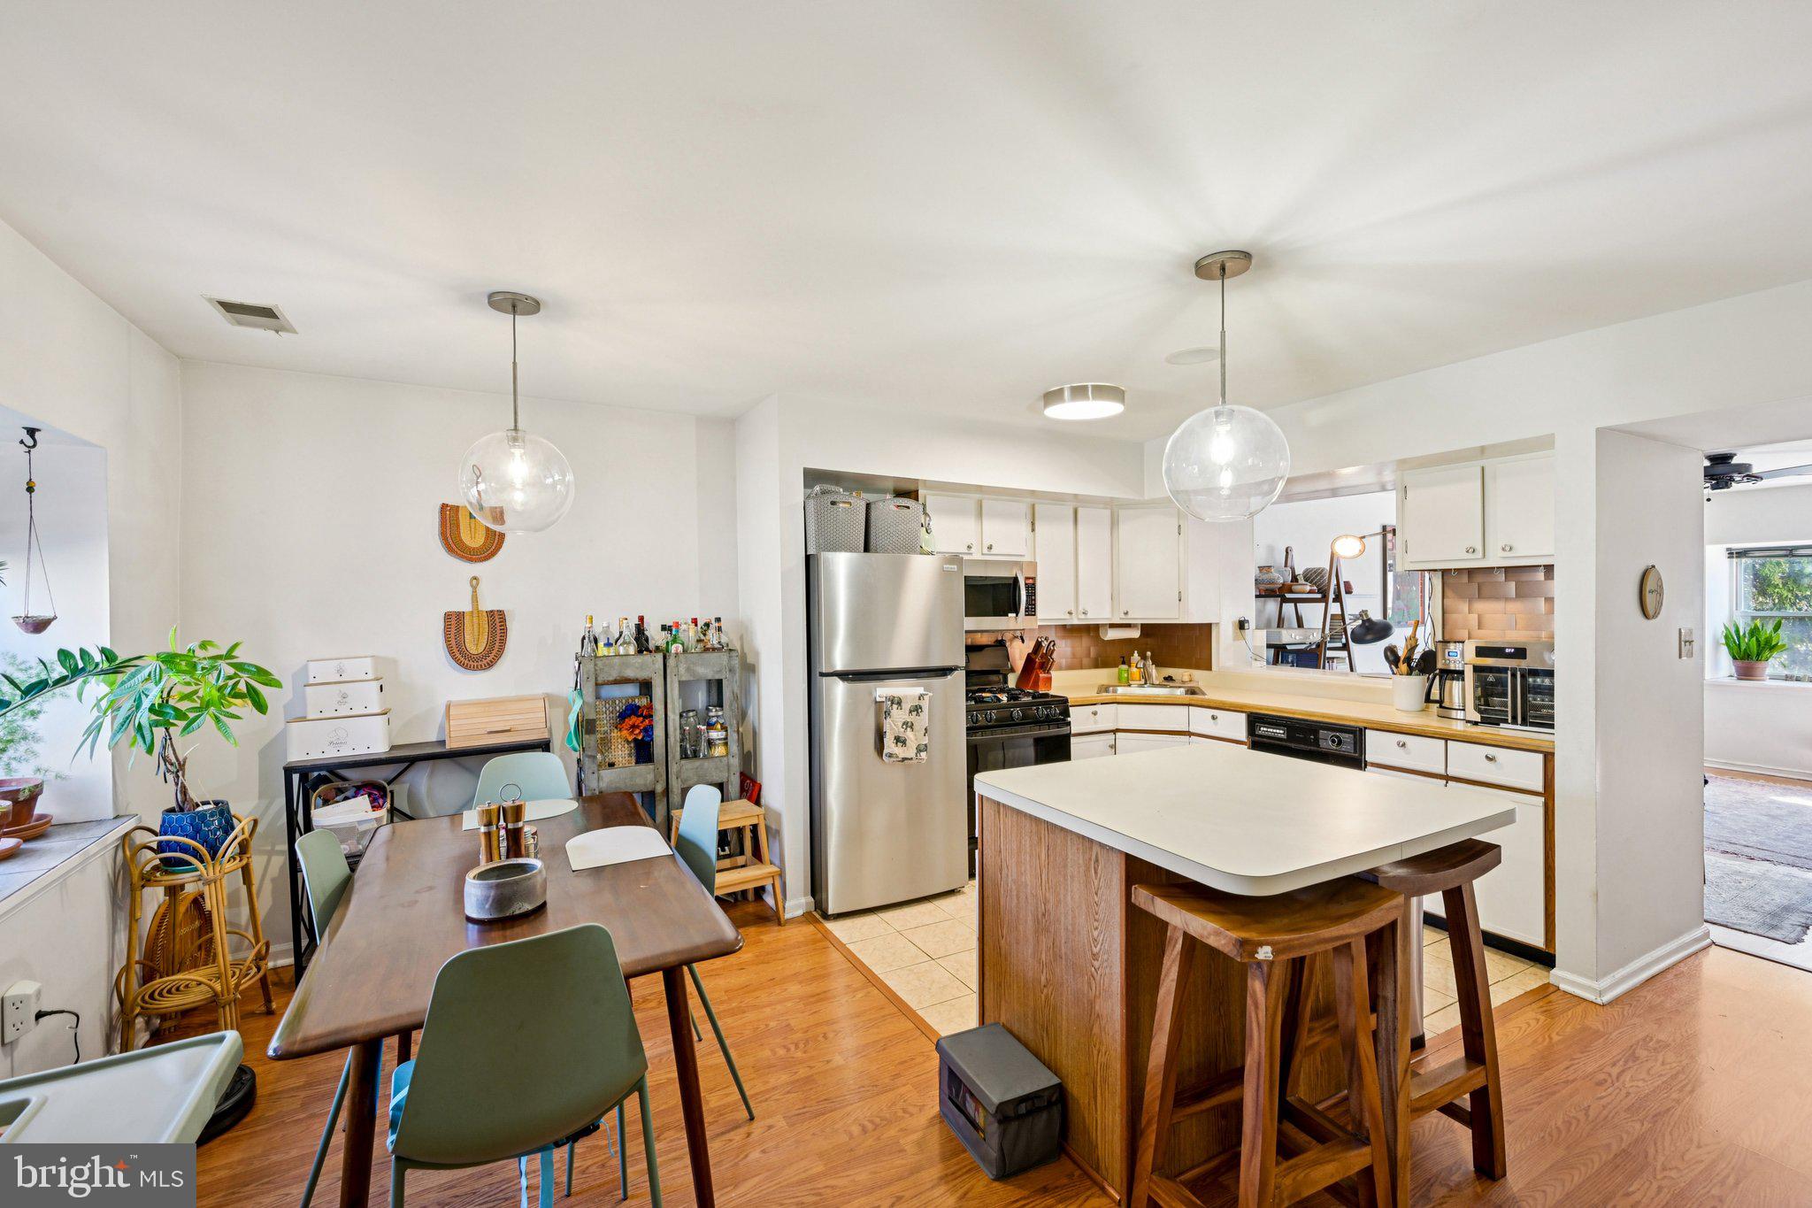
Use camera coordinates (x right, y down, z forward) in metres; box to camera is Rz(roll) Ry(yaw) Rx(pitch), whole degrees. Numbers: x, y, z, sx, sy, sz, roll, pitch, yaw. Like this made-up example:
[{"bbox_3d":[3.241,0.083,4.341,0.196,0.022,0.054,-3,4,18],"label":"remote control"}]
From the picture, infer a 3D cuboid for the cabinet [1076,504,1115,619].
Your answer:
[{"bbox_3d":[1.120,-0.245,4.898,0.310,0.730,0.310,-1,0,-28],"label":"cabinet"}]

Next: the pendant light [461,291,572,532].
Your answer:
[{"bbox_3d":[-1.223,-0.595,2.373,0.320,0.743,0.320,0,0,-28],"label":"pendant light"}]

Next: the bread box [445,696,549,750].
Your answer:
[{"bbox_3d":[-1.808,0.511,3.353,0.390,0.188,0.220,0,0,-28],"label":"bread box"}]

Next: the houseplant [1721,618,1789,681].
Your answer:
[{"bbox_3d":[7.082,0.378,6.300,0.380,0.520,0.380,-1,0,-28],"label":"houseplant"}]

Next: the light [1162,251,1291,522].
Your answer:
[{"bbox_3d":[0.908,-0.610,2.149,0.336,0.720,0.336,-1,0,-28],"label":"light"}]

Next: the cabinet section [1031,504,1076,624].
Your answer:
[{"bbox_3d":[0.851,-0.251,4.731,0.322,0.715,0.312,0,0,-29],"label":"cabinet section"}]

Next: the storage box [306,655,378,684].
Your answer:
[{"bbox_3d":[-2.260,0.263,3.049,0.207,0.095,0.140,-1,0,-28],"label":"storage box"}]

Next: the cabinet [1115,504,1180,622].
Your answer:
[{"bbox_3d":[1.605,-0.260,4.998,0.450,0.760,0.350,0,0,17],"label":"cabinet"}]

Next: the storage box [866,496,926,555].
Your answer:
[{"bbox_3d":[-0.114,-0.382,3.864,0.295,0.290,0.330,-1,0,-28],"label":"storage box"}]

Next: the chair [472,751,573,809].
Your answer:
[{"bbox_3d":[-1.383,1.020,2.751,0.480,0.870,0.530,-1,0,-28],"label":"chair"}]

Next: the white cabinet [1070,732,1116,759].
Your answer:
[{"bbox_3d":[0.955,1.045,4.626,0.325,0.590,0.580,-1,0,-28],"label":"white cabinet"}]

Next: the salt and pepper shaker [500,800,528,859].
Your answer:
[{"bbox_3d":[-1.030,0.611,1.977,0.060,0.205,0.060,0,0,-28],"label":"salt and pepper shaker"}]

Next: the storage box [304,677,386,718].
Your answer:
[{"bbox_3d":[-2.285,0.382,3.094,0.250,0.140,0.170,0,0,-28],"label":"storage box"}]

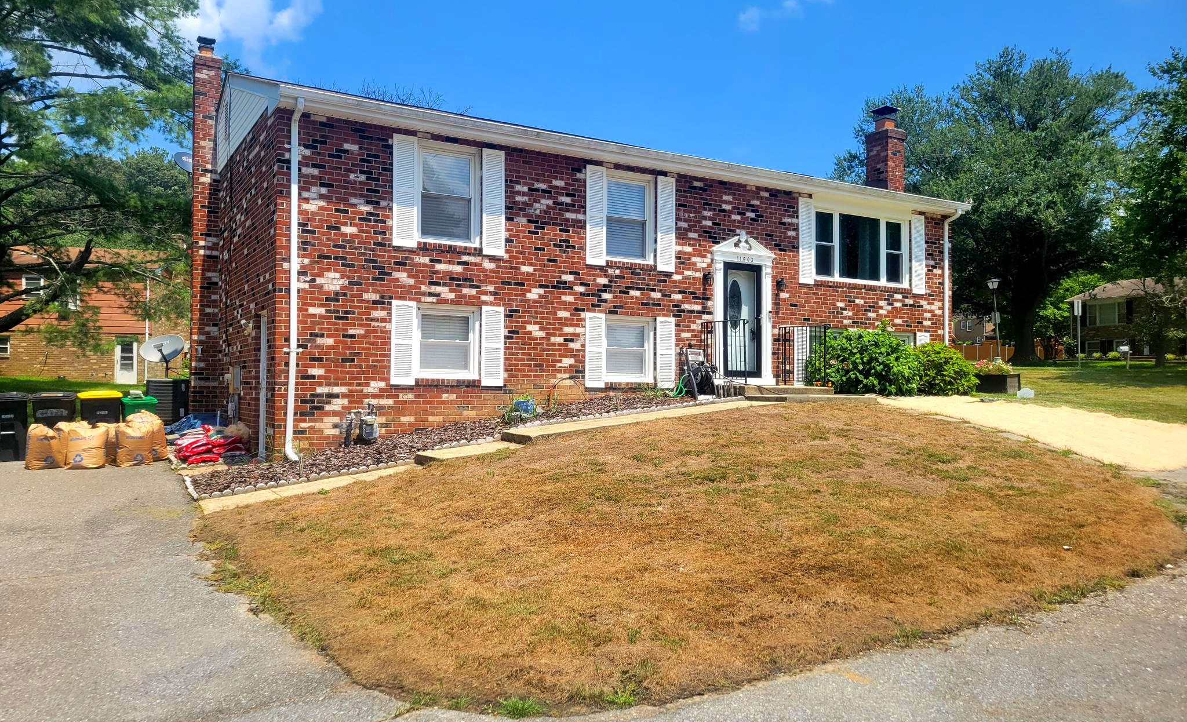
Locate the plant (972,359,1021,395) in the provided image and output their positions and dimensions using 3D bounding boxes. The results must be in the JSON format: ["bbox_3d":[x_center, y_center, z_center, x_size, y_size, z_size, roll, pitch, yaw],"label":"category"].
[{"bbox_3d":[9.014,0.362,19.900,0.500,0.790,0.950,1,-2,-31],"label":"plant"}]

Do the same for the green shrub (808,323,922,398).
[{"bbox_3d":[4.865,-0.014,15.978,2.100,1.280,1.400,1,-2,-31],"label":"green shrub"}]

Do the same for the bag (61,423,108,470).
[{"bbox_3d":[-7.005,1.177,12.300,0.480,0.640,0.400,1,-2,-24],"label":"bag"}]

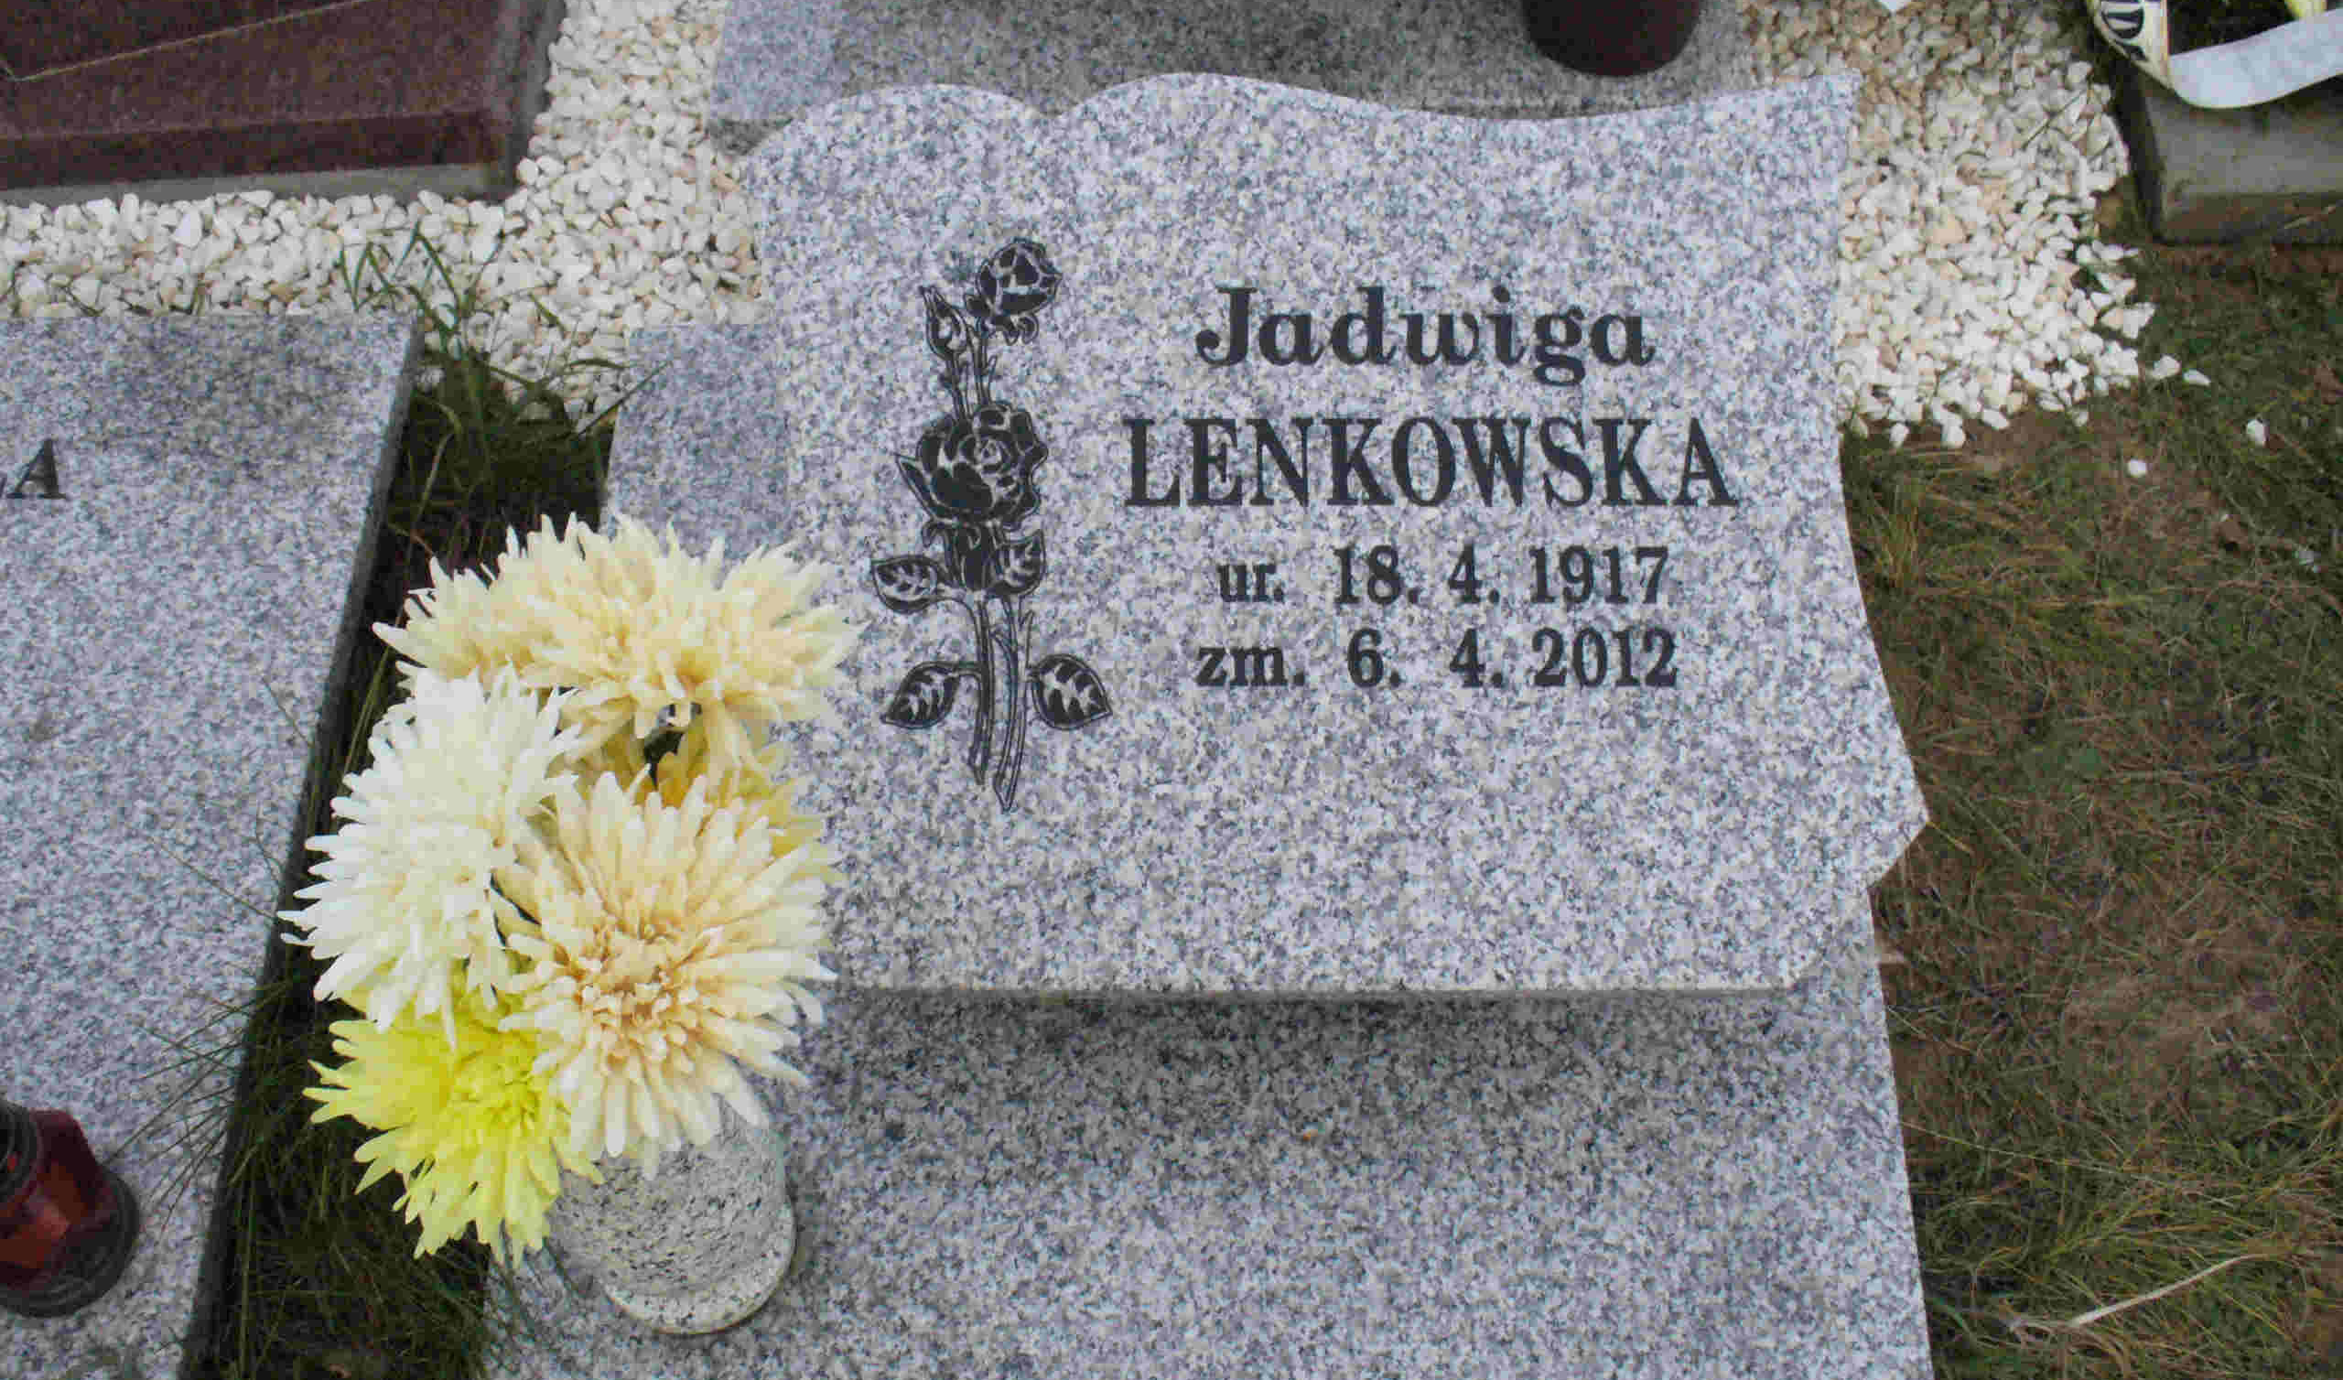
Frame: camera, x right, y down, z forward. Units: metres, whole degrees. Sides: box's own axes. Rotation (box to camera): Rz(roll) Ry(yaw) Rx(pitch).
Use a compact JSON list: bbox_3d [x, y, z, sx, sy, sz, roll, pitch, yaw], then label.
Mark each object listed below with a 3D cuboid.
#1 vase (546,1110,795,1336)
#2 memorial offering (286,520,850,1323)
[{"bbox_3d":[-0.266,0.244,1.284,0.130,0.200,0.130,0,59,2],"label":"vase"},{"bbox_3d":[-0.269,0.089,1.121,0.240,0.290,0.270,0,59,2],"label":"memorial offering"}]

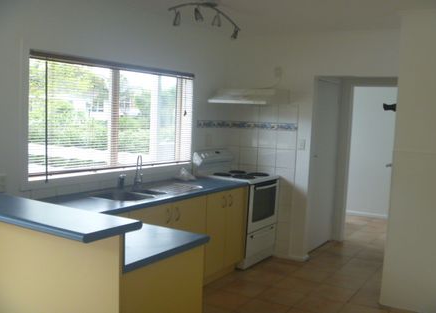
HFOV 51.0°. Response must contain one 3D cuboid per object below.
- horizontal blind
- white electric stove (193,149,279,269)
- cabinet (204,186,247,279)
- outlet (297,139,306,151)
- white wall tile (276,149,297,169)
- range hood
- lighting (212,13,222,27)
[{"bbox_3d":[-0.785,-0.331,3.903,0.097,0.893,1.857,5,6,33],"label":"horizontal blind"},{"bbox_3d":[0.197,0.500,4.849,0.656,1.157,0.585,5,6,33],"label":"white electric stove"},{"bbox_3d":[-0.158,0.666,4.306,0.594,0.788,0.686,5,6,33],"label":"cabinet"},{"bbox_3d":[0.860,-0.120,4.713,0.084,0.123,0.012,5,6,33],"label":"outlet"},{"bbox_3d":[0.713,0.029,4.823,0.224,0.202,0.010,5,6,33],"label":"white wall tile"},{"bbox_3d":[0.327,-0.628,4.735,0.673,0.167,0.510,5,6,33],"label":"range hood"},{"bbox_3d":[-0.009,-1.048,3.505,0.070,0.105,0.070,2,5,0],"label":"lighting"}]

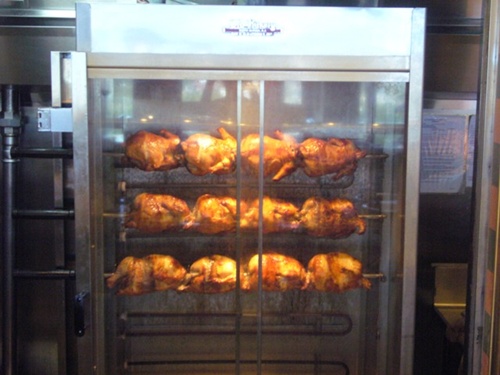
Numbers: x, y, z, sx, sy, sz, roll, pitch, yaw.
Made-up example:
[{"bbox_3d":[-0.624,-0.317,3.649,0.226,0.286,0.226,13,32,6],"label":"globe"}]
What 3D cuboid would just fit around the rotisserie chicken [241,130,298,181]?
[{"bbox_3d":[0.065,-0.106,2.776,0.186,0.154,0.150,0,8,-2],"label":"rotisserie chicken"}]

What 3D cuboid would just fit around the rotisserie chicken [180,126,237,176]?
[{"bbox_3d":[-0.138,-0.120,2.880,0.200,0.165,0.155,0,7,-2],"label":"rotisserie chicken"}]

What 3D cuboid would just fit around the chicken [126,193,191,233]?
[{"bbox_3d":[-0.304,0.085,2.788,0.207,0.126,0.140,0,8,-2],"label":"chicken"}]

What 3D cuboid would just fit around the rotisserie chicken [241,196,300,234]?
[{"bbox_3d":[0.069,0.092,2.803,0.194,0.120,0.140,0,8,-2],"label":"rotisserie chicken"}]

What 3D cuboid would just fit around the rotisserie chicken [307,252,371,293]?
[{"bbox_3d":[0.300,0.288,2.837,0.217,0.125,0.140,0,8,-2],"label":"rotisserie chicken"}]

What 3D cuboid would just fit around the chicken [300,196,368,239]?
[{"bbox_3d":[0.279,0.101,2.811,0.218,0.130,0.140,0,8,-2],"label":"chicken"}]

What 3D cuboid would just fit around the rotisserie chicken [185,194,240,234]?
[{"bbox_3d":[-0.120,0.090,2.796,0.191,0.123,0.140,0,8,-2],"label":"rotisserie chicken"}]

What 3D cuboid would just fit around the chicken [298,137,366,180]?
[{"bbox_3d":[0.274,-0.096,2.785,0.219,0.135,0.150,0,8,-2],"label":"chicken"}]

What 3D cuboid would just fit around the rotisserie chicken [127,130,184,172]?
[{"bbox_3d":[-0.318,-0.120,2.760,0.185,0.125,0.150,0,8,-2],"label":"rotisserie chicken"}]

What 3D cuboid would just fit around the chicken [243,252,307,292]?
[{"bbox_3d":[0.083,0.287,2.829,0.210,0.124,0.140,0,8,-2],"label":"chicken"}]

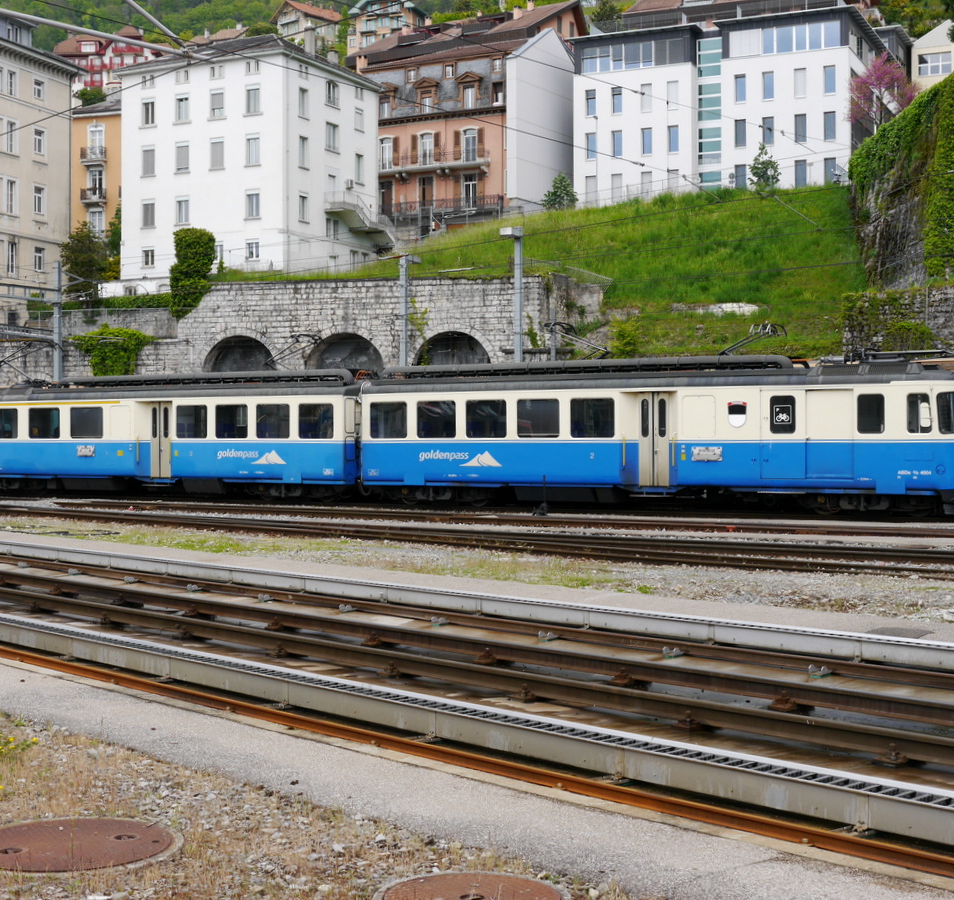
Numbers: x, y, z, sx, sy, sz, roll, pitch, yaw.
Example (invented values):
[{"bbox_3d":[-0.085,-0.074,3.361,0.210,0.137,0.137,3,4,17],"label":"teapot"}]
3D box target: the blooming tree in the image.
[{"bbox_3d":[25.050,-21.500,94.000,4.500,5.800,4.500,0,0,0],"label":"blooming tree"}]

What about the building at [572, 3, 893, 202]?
[{"bbox_3d":[20.100,-24.100,116.200,20.500,12.800,18.500,0,0,24],"label":"building"}]

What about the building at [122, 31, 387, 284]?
[{"bbox_3d":[-15.300,-19.800,105.000,13.800,17.000,12.400,0,0,28],"label":"building"}]

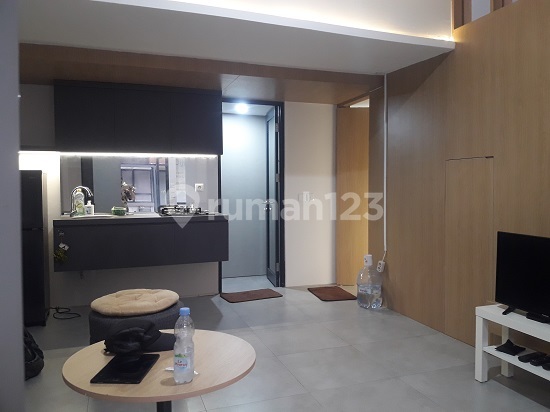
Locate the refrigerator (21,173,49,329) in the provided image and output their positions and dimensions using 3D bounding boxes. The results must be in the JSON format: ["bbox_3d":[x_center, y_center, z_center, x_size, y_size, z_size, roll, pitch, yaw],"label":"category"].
[{"bbox_3d":[-2.329,0.366,3.951,0.540,1.330,0.580,-1,2,-23],"label":"refrigerator"}]

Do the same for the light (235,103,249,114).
[{"bbox_3d":[-0.407,-1.189,5.483,0.150,0.060,0.150,-1,2,-18],"label":"light"}]

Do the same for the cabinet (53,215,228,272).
[{"bbox_3d":[-1.309,0.330,4.487,1.600,0.460,0.550,-1,3,-19],"label":"cabinet"}]

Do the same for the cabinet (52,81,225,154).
[{"bbox_3d":[-1.353,-0.860,4.557,1.590,0.664,0.320,-1,2,-18],"label":"cabinet"}]

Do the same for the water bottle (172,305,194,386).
[{"bbox_3d":[-0.284,0.428,1.379,0.063,0.224,0.063,-1,2,-12],"label":"water bottle"}]

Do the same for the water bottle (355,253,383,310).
[{"bbox_3d":[0.938,0.743,4.421,0.242,0.506,0.242,0,2,12],"label":"water bottle"}]

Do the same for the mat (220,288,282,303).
[{"bbox_3d":[-0.265,0.983,4.935,0.590,0.015,0.410,-1,2,-18],"label":"mat"}]

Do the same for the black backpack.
[{"bbox_3d":[-1.625,0.864,2.729,0.220,0.390,0.300,1,2,38],"label":"black backpack"}]

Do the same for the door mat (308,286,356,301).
[{"bbox_3d":[0.644,0.975,4.988,0.400,0.015,0.630,-1,2,-10],"label":"door mat"}]

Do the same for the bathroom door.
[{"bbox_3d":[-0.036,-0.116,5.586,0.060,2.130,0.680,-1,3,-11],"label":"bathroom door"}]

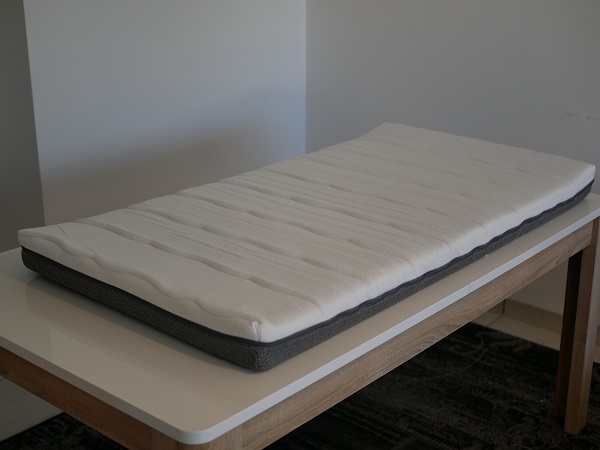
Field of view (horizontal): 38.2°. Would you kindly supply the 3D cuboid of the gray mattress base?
[{"bbox_3d":[0.117,-0.011,2.184,0.708,0.060,1.403,15,23,38],"label":"gray mattress base"}]

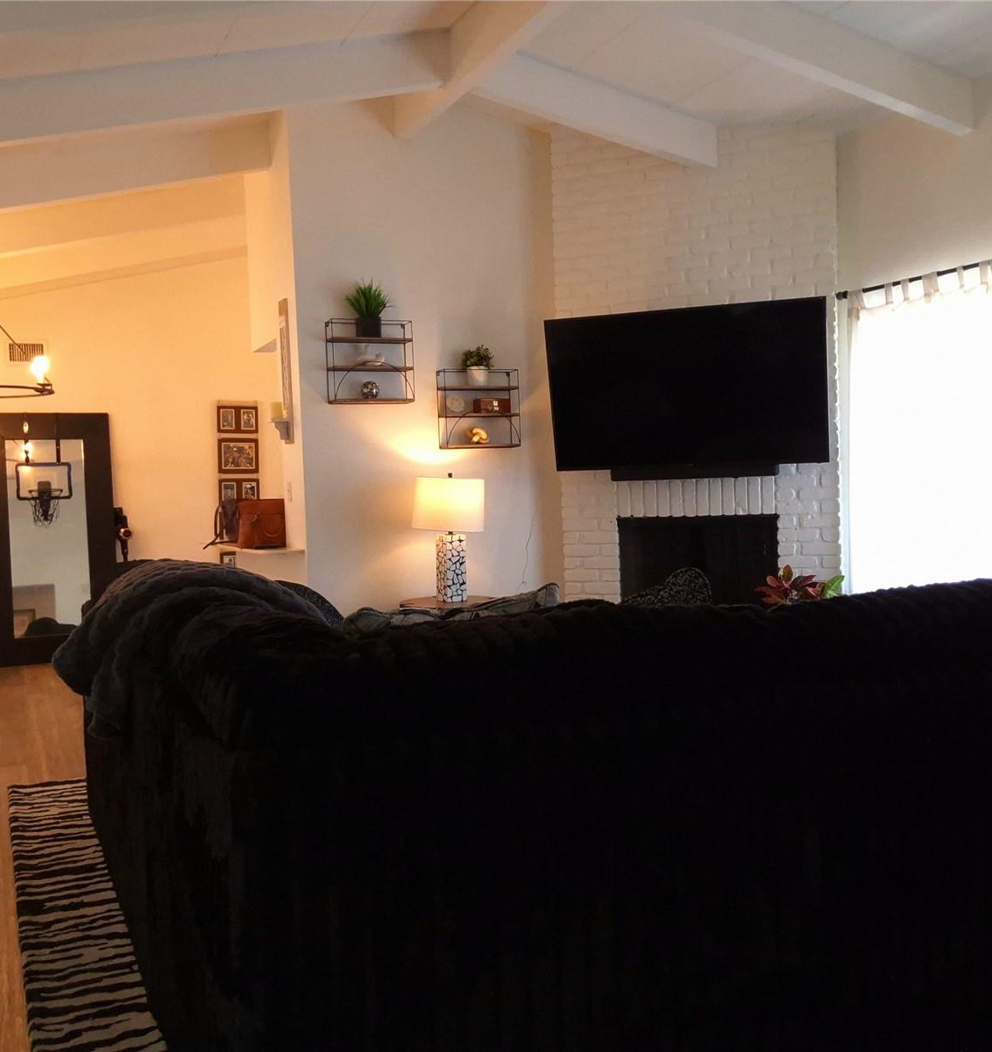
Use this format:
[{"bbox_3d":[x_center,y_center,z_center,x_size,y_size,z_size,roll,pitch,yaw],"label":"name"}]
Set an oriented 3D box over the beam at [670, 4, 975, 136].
[{"bbox_3d":[1.268,-2.025,4.755,1.957,0.228,0.090,9,-2,-24],"label":"beam"}]

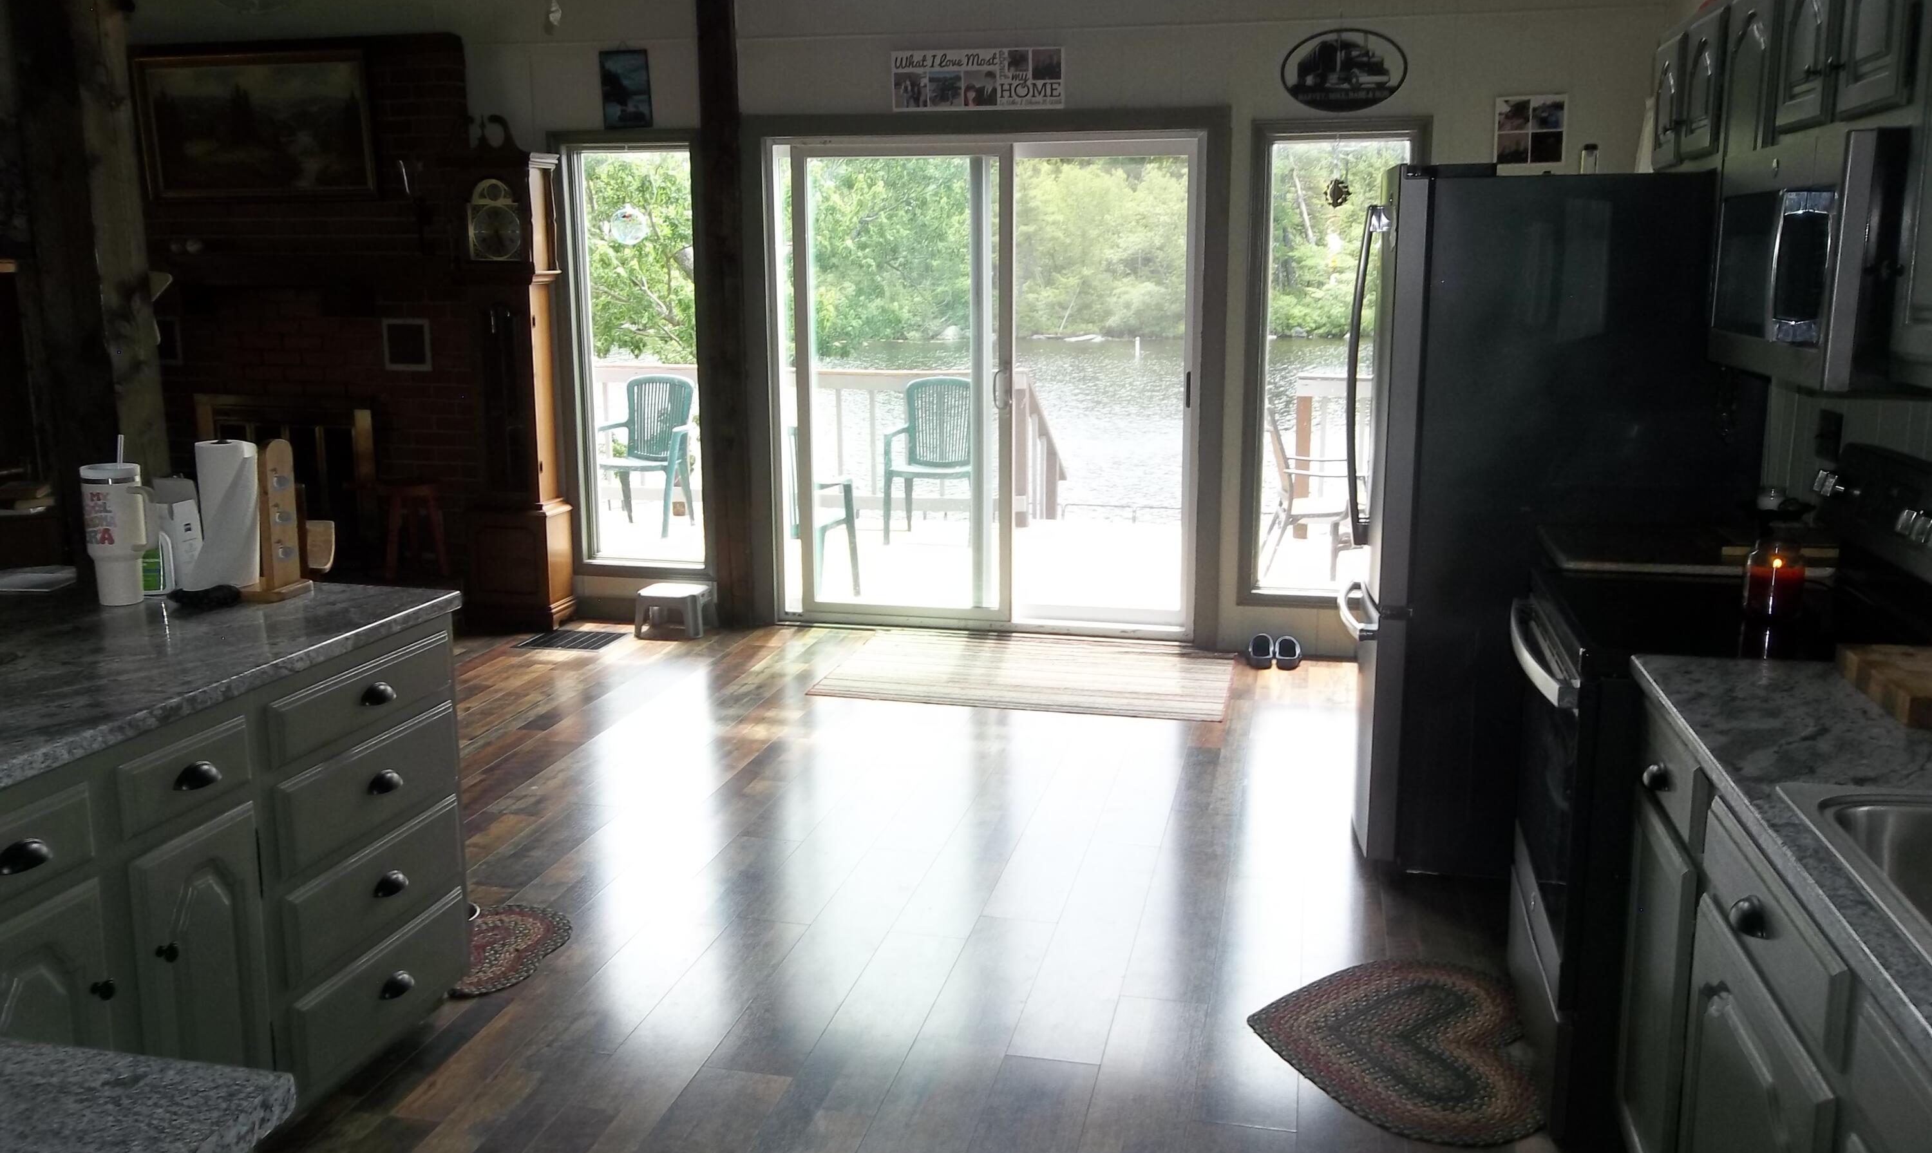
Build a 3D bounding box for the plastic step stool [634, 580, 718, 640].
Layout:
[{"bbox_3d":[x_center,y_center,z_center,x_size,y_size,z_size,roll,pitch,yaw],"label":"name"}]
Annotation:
[{"bbox_3d":[-1.253,0.153,6.517,0.330,0.185,0.240,2,12,13],"label":"plastic step stool"}]

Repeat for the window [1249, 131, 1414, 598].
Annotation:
[{"bbox_3d":[1.421,-0.801,5.902,0.557,1.811,0.100,2,12,13],"label":"window"}]

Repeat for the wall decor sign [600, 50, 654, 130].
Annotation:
[{"bbox_3d":[-1.415,-2.027,6.284,0.214,0.311,0.025,0,11,13],"label":"wall decor sign"}]

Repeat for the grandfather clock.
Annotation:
[{"bbox_3d":[-1.981,-0.837,6.524,0.450,2.130,0.290,2,12,13],"label":"grandfather clock"}]

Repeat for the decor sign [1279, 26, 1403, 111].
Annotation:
[{"bbox_3d":[1.416,-1.897,5.648,0.454,0.292,0.020,2,12,13],"label":"decor sign"}]

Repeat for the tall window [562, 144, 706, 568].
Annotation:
[{"bbox_3d":[-1.436,-0.930,6.544,0.578,1.826,0.100,2,12,13],"label":"tall window"}]

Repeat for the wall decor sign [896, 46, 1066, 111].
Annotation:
[{"bbox_3d":[0.048,-1.966,5.967,0.696,0.223,0.020,2,12,13],"label":"wall decor sign"}]

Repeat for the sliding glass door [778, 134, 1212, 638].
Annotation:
[{"bbox_3d":[0.063,-0.778,6.300,1.821,2.051,0.120,2,12,13],"label":"sliding glass door"}]

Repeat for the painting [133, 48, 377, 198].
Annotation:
[{"bbox_3d":[-3.117,-1.973,6.594,1.154,0.613,0.050,2,12,13],"label":"painting"}]

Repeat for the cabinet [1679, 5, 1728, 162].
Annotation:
[{"bbox_3d":[1.855,-1.121,3.440,0.320,0.317,0.360,2,12,13],"label":"cabinet"}]

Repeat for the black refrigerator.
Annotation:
[{"bbox_3d":[1.516,-0.171,4.070,0.935,1.765,0.830,2,12,13],"label":"black refrigerator"}]

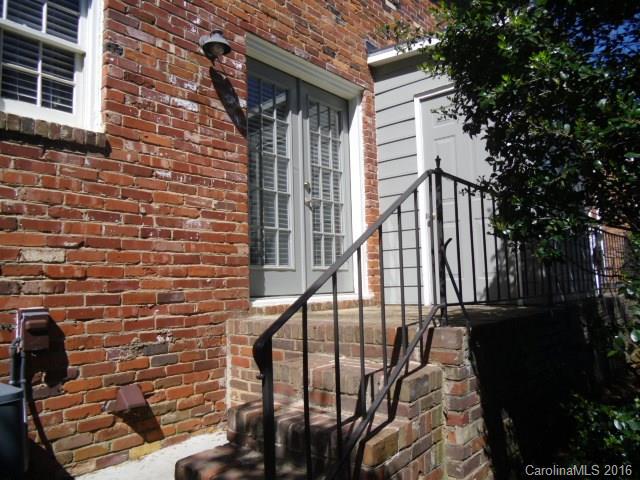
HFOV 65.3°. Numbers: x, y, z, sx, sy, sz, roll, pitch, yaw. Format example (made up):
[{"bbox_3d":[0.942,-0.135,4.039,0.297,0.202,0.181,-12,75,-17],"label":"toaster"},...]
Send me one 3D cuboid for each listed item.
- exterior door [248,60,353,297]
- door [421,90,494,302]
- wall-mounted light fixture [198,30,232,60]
[{"bbox_3d":[-0.177,-0.497,4.630,0.070,2.015,1.480,-7,-8,41],"label":"exterior door"},{"bbox_3d":[1.367,-0.416,4.688,0.820,2.025,0.060,-7,-8,41],"label":"door"},{"bbox_3d":[-0.760,-1.454,3.638,0.240,0.160,0.200,-7,-8,41],"label":"wall-mounted light fixture"}]

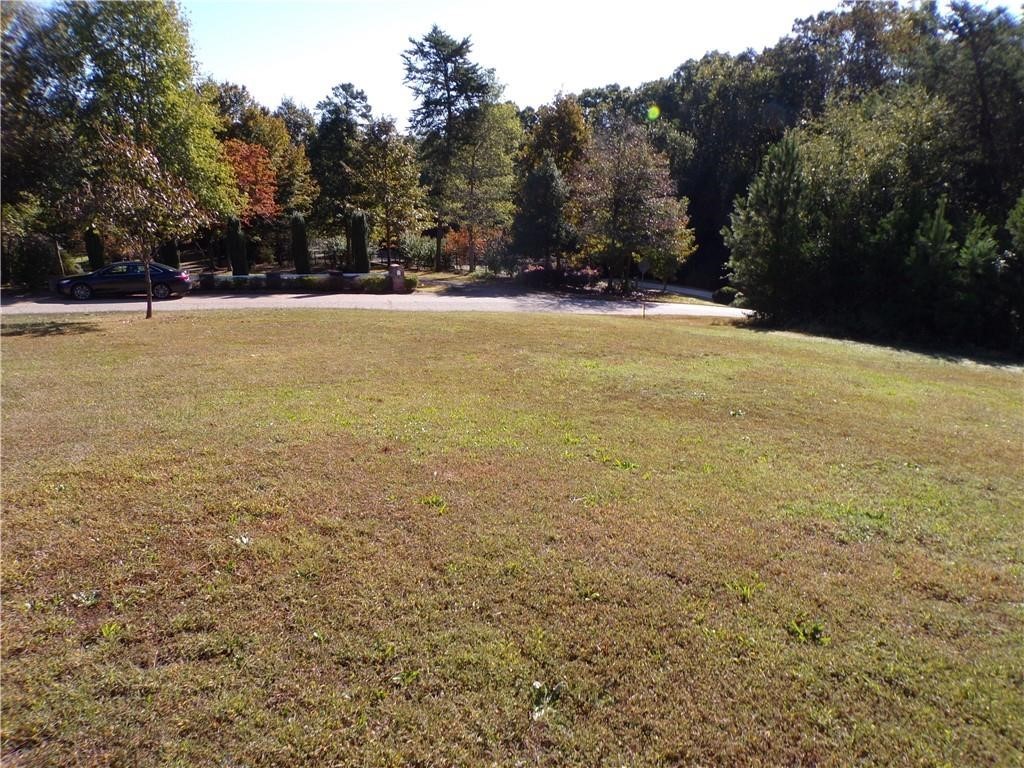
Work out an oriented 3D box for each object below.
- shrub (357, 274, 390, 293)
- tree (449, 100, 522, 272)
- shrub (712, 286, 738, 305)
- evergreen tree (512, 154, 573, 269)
[{"bbox_3d":[-6.163,-4.504,31.824,1.500,0.800,1.100,-3,11,-13],"label":"shrub"},{"bbox_3d":[-1.625,-11.985,43.547,4.700,9.990,4.600,0,11,0],"label":"tree"},{"bbox_3d":[9.192,-3.781,30.425,1.150,0.790,1.050,0,11,0],"label":"shrub"},{"bbox_3d":[1.760,-9.577,40.959,3.500,7.038,3.300,0,10,0],"label":"evergreen tree"}]

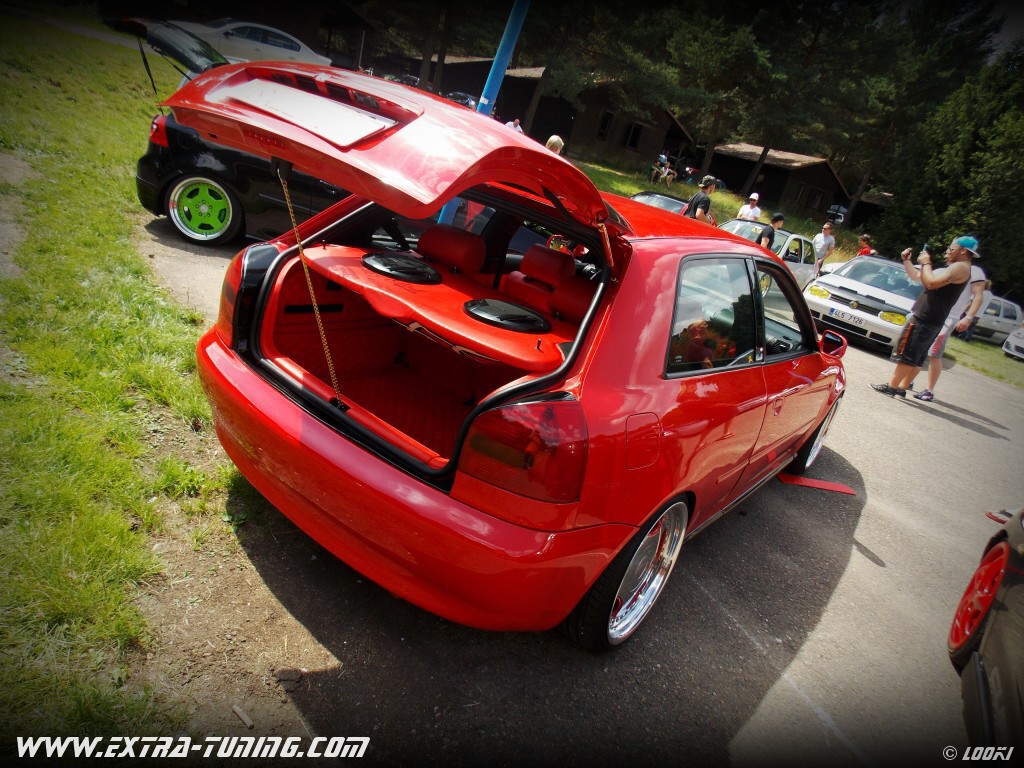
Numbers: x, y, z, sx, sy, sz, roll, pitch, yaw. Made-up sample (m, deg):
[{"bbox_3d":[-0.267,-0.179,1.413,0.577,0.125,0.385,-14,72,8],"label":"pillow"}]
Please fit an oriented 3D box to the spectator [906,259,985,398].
[{"bbox_3d":[4.842,-0.732,7.600,0.500,1.740,0.520,16,18,3],"label":"spectator"}]

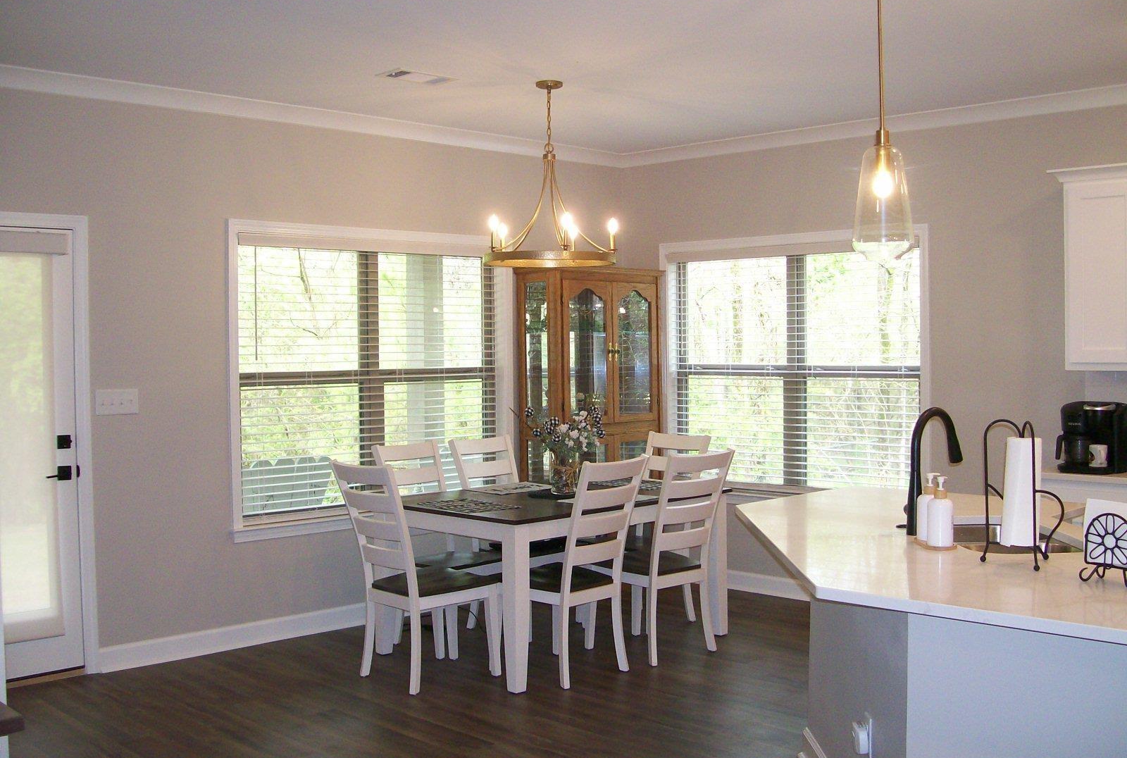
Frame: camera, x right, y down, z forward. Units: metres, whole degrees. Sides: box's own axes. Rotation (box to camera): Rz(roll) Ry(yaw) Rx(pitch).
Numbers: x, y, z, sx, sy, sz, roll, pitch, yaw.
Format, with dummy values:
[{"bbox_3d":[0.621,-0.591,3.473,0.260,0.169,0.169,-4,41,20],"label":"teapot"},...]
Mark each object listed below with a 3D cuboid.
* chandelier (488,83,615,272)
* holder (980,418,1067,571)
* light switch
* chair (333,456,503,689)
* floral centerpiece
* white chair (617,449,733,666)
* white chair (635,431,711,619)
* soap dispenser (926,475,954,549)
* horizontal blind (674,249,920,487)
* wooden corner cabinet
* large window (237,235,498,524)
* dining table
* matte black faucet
[{"bbox_3d":[-0.069,-0.969,5.543,0.635,0.840,0.635,0,2,0],"label":"chandelier"},{"bbox_3d":[1.237,0.304,3.150,0.210,0.395,0.180,0,2,12],"label":"holder"},{"bbox_3d":[-1.995,0.103,5.254,0.207,0.117,0.015,-2,3,-45],"label":"light switch"},{"bbox_3d":[-0.653,0.851,5.234,0.610,1.005,0.475,-2,3,-45],"label":"chair"},{"bbox_3d":[0.007,0.353,5.847,0.320,0.438,0.340,-2,3,-45],"label":"floral centerpiece"},{"bbox_3d":[0.460,0.833,5.682,0.475,1.005,0.610,-2,3,-41],"label":"white chair"},{"bbox_3d":[0.446,0.814,6.327,0.475,1.005,0.610,2,3,43],"label":"white chair"},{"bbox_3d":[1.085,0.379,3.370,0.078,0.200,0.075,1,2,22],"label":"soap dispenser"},{"bbox_3d":[1.318,-0.051,6.846,0.110,1.460,1.750,-2,3,-45],"label":"horizontal blind"},{"bbox_3d":[0.161,0.321,7.187,0.950,1.930,0.420,-2,3,-44],"label":"wooden corner cabinet"},{"bbox_3d":[-0.987,-0.027,6.365,1.750,1.490,0.100,-2,3,-44],"label":"large window"},{"bbox_3d":[-0.020,0.958,5.911,1.520,0.760,0.990,-2,3,-44],"label":"dining table"},{"bbox_3d":[1.165,0.292,3.680,0.230,0.400,0.080,-2,3,-38],"label":"matte black faucet"}]

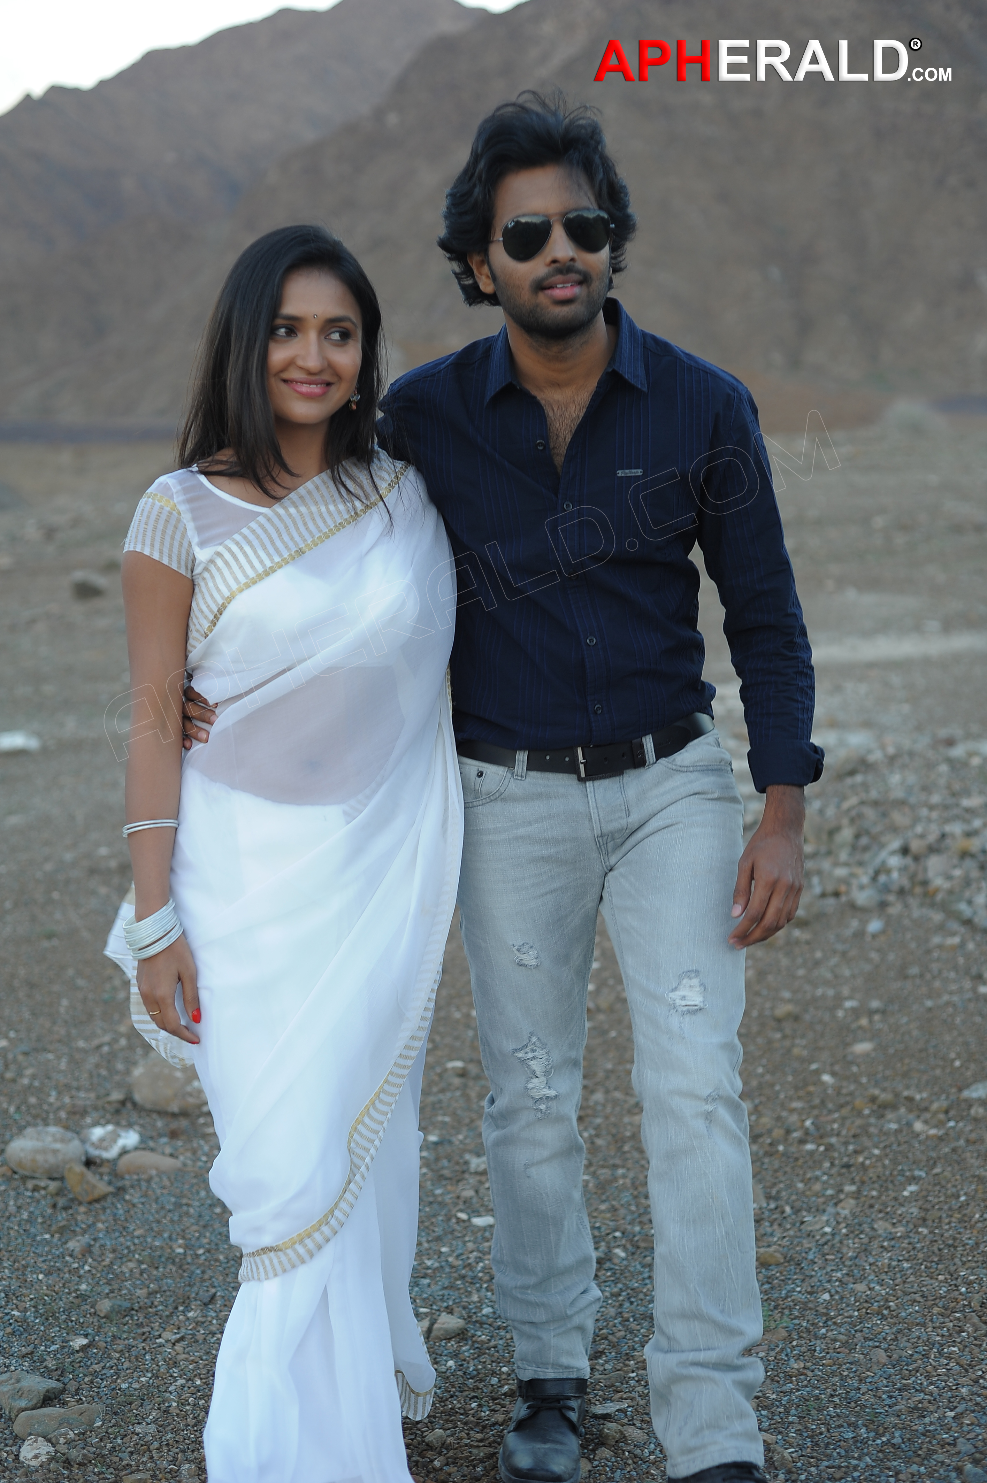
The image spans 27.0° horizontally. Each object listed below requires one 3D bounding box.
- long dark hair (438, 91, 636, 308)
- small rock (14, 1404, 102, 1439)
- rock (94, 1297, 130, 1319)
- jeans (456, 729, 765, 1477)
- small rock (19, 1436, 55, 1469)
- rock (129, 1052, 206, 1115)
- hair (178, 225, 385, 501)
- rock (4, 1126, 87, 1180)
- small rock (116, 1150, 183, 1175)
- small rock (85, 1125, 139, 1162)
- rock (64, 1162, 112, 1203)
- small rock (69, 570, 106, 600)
[{"bbox_3d":[0.052,-0.649,2.460,0.232,0.262,0.245,-8,10,-21],"label":"long dark hair"},{"bbox_3d":[-0.601,0.940,2.847,0.120,0.032,0.050,-4,9,-18],"label":"small rock"},{"bbox_3d":[-0.601,0.894,3.247,0.056,0.029,0.043,0,9,0],"label":"rock"},{"bbox_3d":[0.151,0.445,2.673,0.385,0.950,0.370,-1,9,0],"label":"jeans"},{"bbox_3d":[-0.618,0.963,2.789,0.048,0.038,0.041,0,9,0],"label":"small rock"},{"bbox_3d":[-0.658,0.701,4.228,0.170,0.085,0.130,-1,9,0],"label":"rock"},{"bbox_3d":[-0.254,-0.439,2.451,0.225,0.330,0.230,-4,9,-18],"label":"hair"},{"bbox_3d":[-0.836,0.769,3.840,0.151,0.087,0.122,0,9,0],"label":"rock"},{"bbox_3d":[-0.641,0.785,3.835,0.122,0.032,0.060,-1,9,0],"label":"small rock"},{"bbox_3d":[-0.730,0.766,3.933,0.105,0.045,0.085,-1,9,0],"label":"small rock"},{"bbox_3d":[-0.732,0.797,3.716,0.085,0.066,0.070,0,9,0],"label":"rock"},{"bbox_3d":[-2.950,-1.140,15.000,0.270,0.205,0.230,0,9,0],"label":"small rock"}]

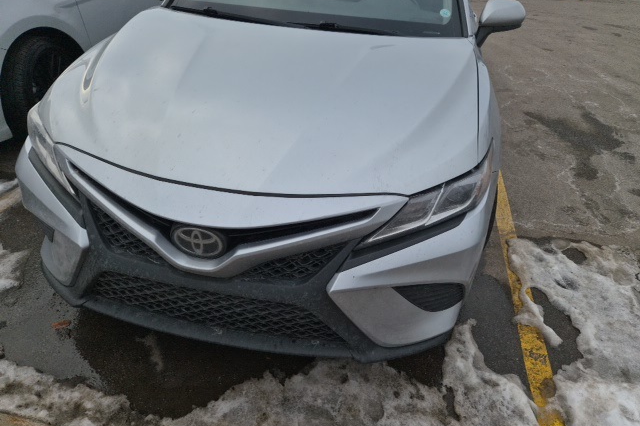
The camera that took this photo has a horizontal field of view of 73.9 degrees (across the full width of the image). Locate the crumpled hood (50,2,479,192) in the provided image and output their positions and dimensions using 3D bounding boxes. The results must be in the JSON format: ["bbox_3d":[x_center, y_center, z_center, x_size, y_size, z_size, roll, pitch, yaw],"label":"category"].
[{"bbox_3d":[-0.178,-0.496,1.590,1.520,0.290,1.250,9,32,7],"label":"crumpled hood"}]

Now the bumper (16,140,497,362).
[{"bbox_3d":[-0.279,0.038,1.450,1.800,0.550,0.610,9,32,7],"label":"bumper"}]

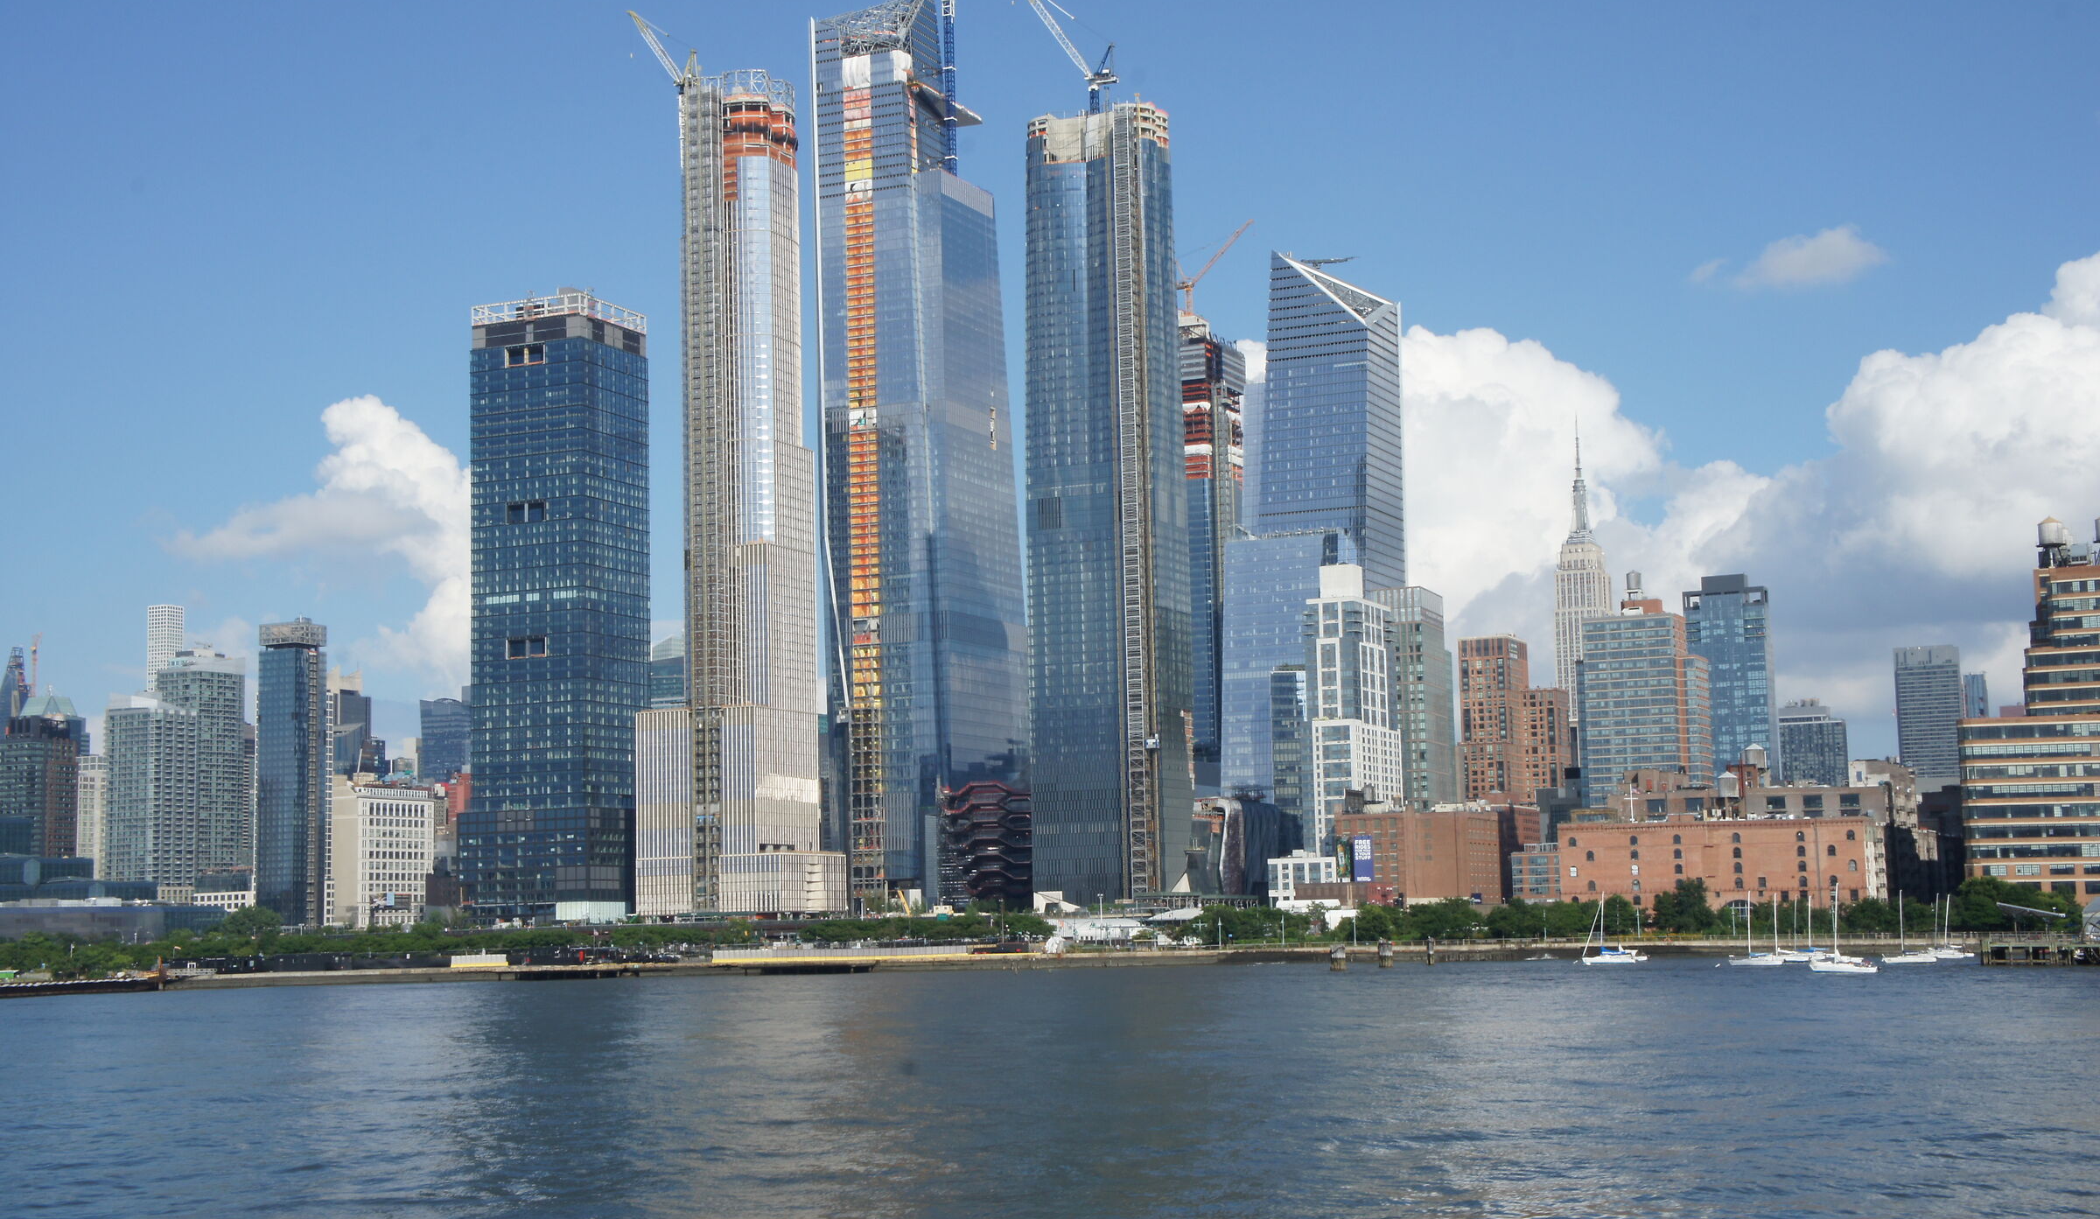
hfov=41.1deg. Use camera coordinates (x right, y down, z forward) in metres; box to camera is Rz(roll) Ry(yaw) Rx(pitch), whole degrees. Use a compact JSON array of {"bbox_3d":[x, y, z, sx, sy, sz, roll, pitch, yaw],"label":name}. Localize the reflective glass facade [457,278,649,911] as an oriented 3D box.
[{"bbox_3d":[-181.390,4.100,1031.970,57.000,232.000,43.000,-4,-7,25],"label":"reflective glass facade"}]

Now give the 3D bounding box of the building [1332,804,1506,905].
[{"bbox_3d":[117.740,83.060,887.810,39.000,38.000,52.000,-4,-7,25],"label":"building"}]

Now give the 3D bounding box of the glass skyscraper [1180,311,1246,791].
[{"bbox_3d":[68.420,8.010,1383.750,52.000,298.000,48.000,-4,-7,24],"label":"glass skyscraper"}]

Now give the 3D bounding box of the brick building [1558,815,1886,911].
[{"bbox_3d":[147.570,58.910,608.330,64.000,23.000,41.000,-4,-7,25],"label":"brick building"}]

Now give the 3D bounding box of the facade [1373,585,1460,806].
[{"bbox_3d":[129.810,52.440,988.200,19.000,118.000,37.000,-4,-7,25],"label":"facade"}]

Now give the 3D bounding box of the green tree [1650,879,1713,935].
[{"bbox_3d":[116.060,54.980,513.060,11.000,10.600,9.500,-4,-7,24],"label":"green tree"}]

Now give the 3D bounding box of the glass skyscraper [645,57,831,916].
[{"bbox_3d":[-114.980,-43.350,1007.650,56.000,318.000,46.000,-4,-7,25],"label":"glass skyscraper"}]

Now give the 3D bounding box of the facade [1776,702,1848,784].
[{"bbox_3d":[506.980,132.510,1858.830,40.000,143.500,26.000,-4,-7,24],"label":"facade"}]

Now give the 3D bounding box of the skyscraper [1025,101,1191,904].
[{"bbox_3d":[19.870,-32.640,945.360,43.000,279.000,34.000,-4,-7,25],"label":"skyscraper"}]

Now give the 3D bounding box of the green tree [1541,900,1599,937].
[{"bbox_3d":[97.090,57.730,519.350,9.500,7.300,8.000,-4,-7,24],"label":"green tree"}]

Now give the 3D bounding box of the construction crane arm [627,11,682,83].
[{"bbox_3d":[-144.910,-206.410,1026.600,30.270,34.700,3.000,-7,-9,41],"label":"construction crane arm"}]

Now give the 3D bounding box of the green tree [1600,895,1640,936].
[{"bbox_3d":[105.250,56.690,515.670,7.000,8.200,7.000,-4,-7,24],"label":"green tree"}]

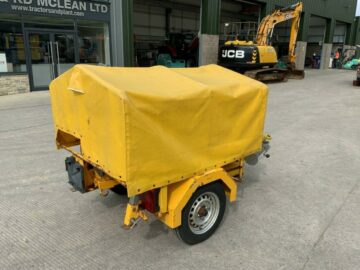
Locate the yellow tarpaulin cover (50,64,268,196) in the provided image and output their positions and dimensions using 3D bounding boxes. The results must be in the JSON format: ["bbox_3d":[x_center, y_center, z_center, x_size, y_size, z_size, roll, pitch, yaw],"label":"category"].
[{"bbox_3d":[-0.195,-0.226,2.755,1.450,0.809,1.305,-11,18,-39],"label":"yellow tarpaulin cover"}]

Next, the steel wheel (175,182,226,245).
[{"bbox_3d":[0.163,0.629,2.522,0.580,0.580,0.155,-11,18,-39],"label":"steel wheel"}]

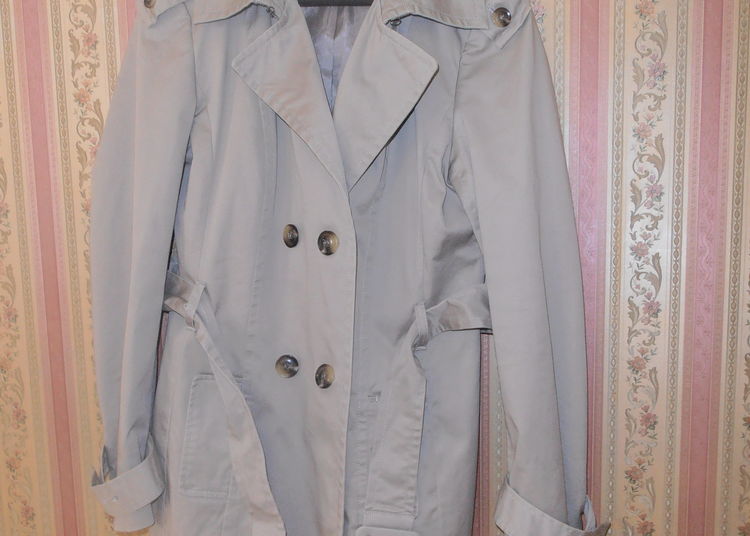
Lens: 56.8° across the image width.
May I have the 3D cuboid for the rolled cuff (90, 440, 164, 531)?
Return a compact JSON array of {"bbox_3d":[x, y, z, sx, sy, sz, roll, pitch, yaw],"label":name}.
[{"bbox_3d":[-0.304,0.268,0.853,0.080,0.103,0.070,0,7,7],"label":"rolled cuff"}]

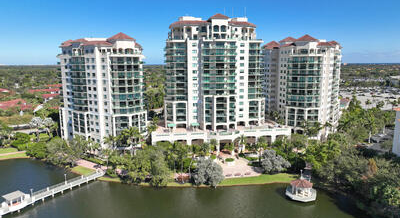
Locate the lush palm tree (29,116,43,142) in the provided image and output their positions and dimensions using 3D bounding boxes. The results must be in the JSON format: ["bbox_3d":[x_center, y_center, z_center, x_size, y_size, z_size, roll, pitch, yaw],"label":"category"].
[{"bbox_3d":[-80.620,10.380,136.110,6.530,12.040,6.530,0,9,0],"label":"lush palm tree"}]

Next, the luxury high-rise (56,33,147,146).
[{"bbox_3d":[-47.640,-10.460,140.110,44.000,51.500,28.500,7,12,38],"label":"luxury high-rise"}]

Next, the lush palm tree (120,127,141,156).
[{"bbox_3d":[-28.180,13.010,114.080,8.780,12.740,8.520,0,9,0],"label":"lush palm tree"}]

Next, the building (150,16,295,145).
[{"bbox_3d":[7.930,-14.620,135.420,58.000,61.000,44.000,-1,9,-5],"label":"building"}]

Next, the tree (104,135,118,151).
[{"bbox_3d":[-38.650,15.200,121.760,5.840,6.740,5.840,0,9,0],"label":"tree"}]

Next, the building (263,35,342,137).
[{"bbox_3d":[59.090,-14.570,159.900,35.500,52.000,44.000,6,11,32],"label":"building"}]

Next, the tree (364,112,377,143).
[{"bbox_3d":[80.140,8.910,130.250,6.200,15.110,6.200,0,9,0],"label":"tree"}]

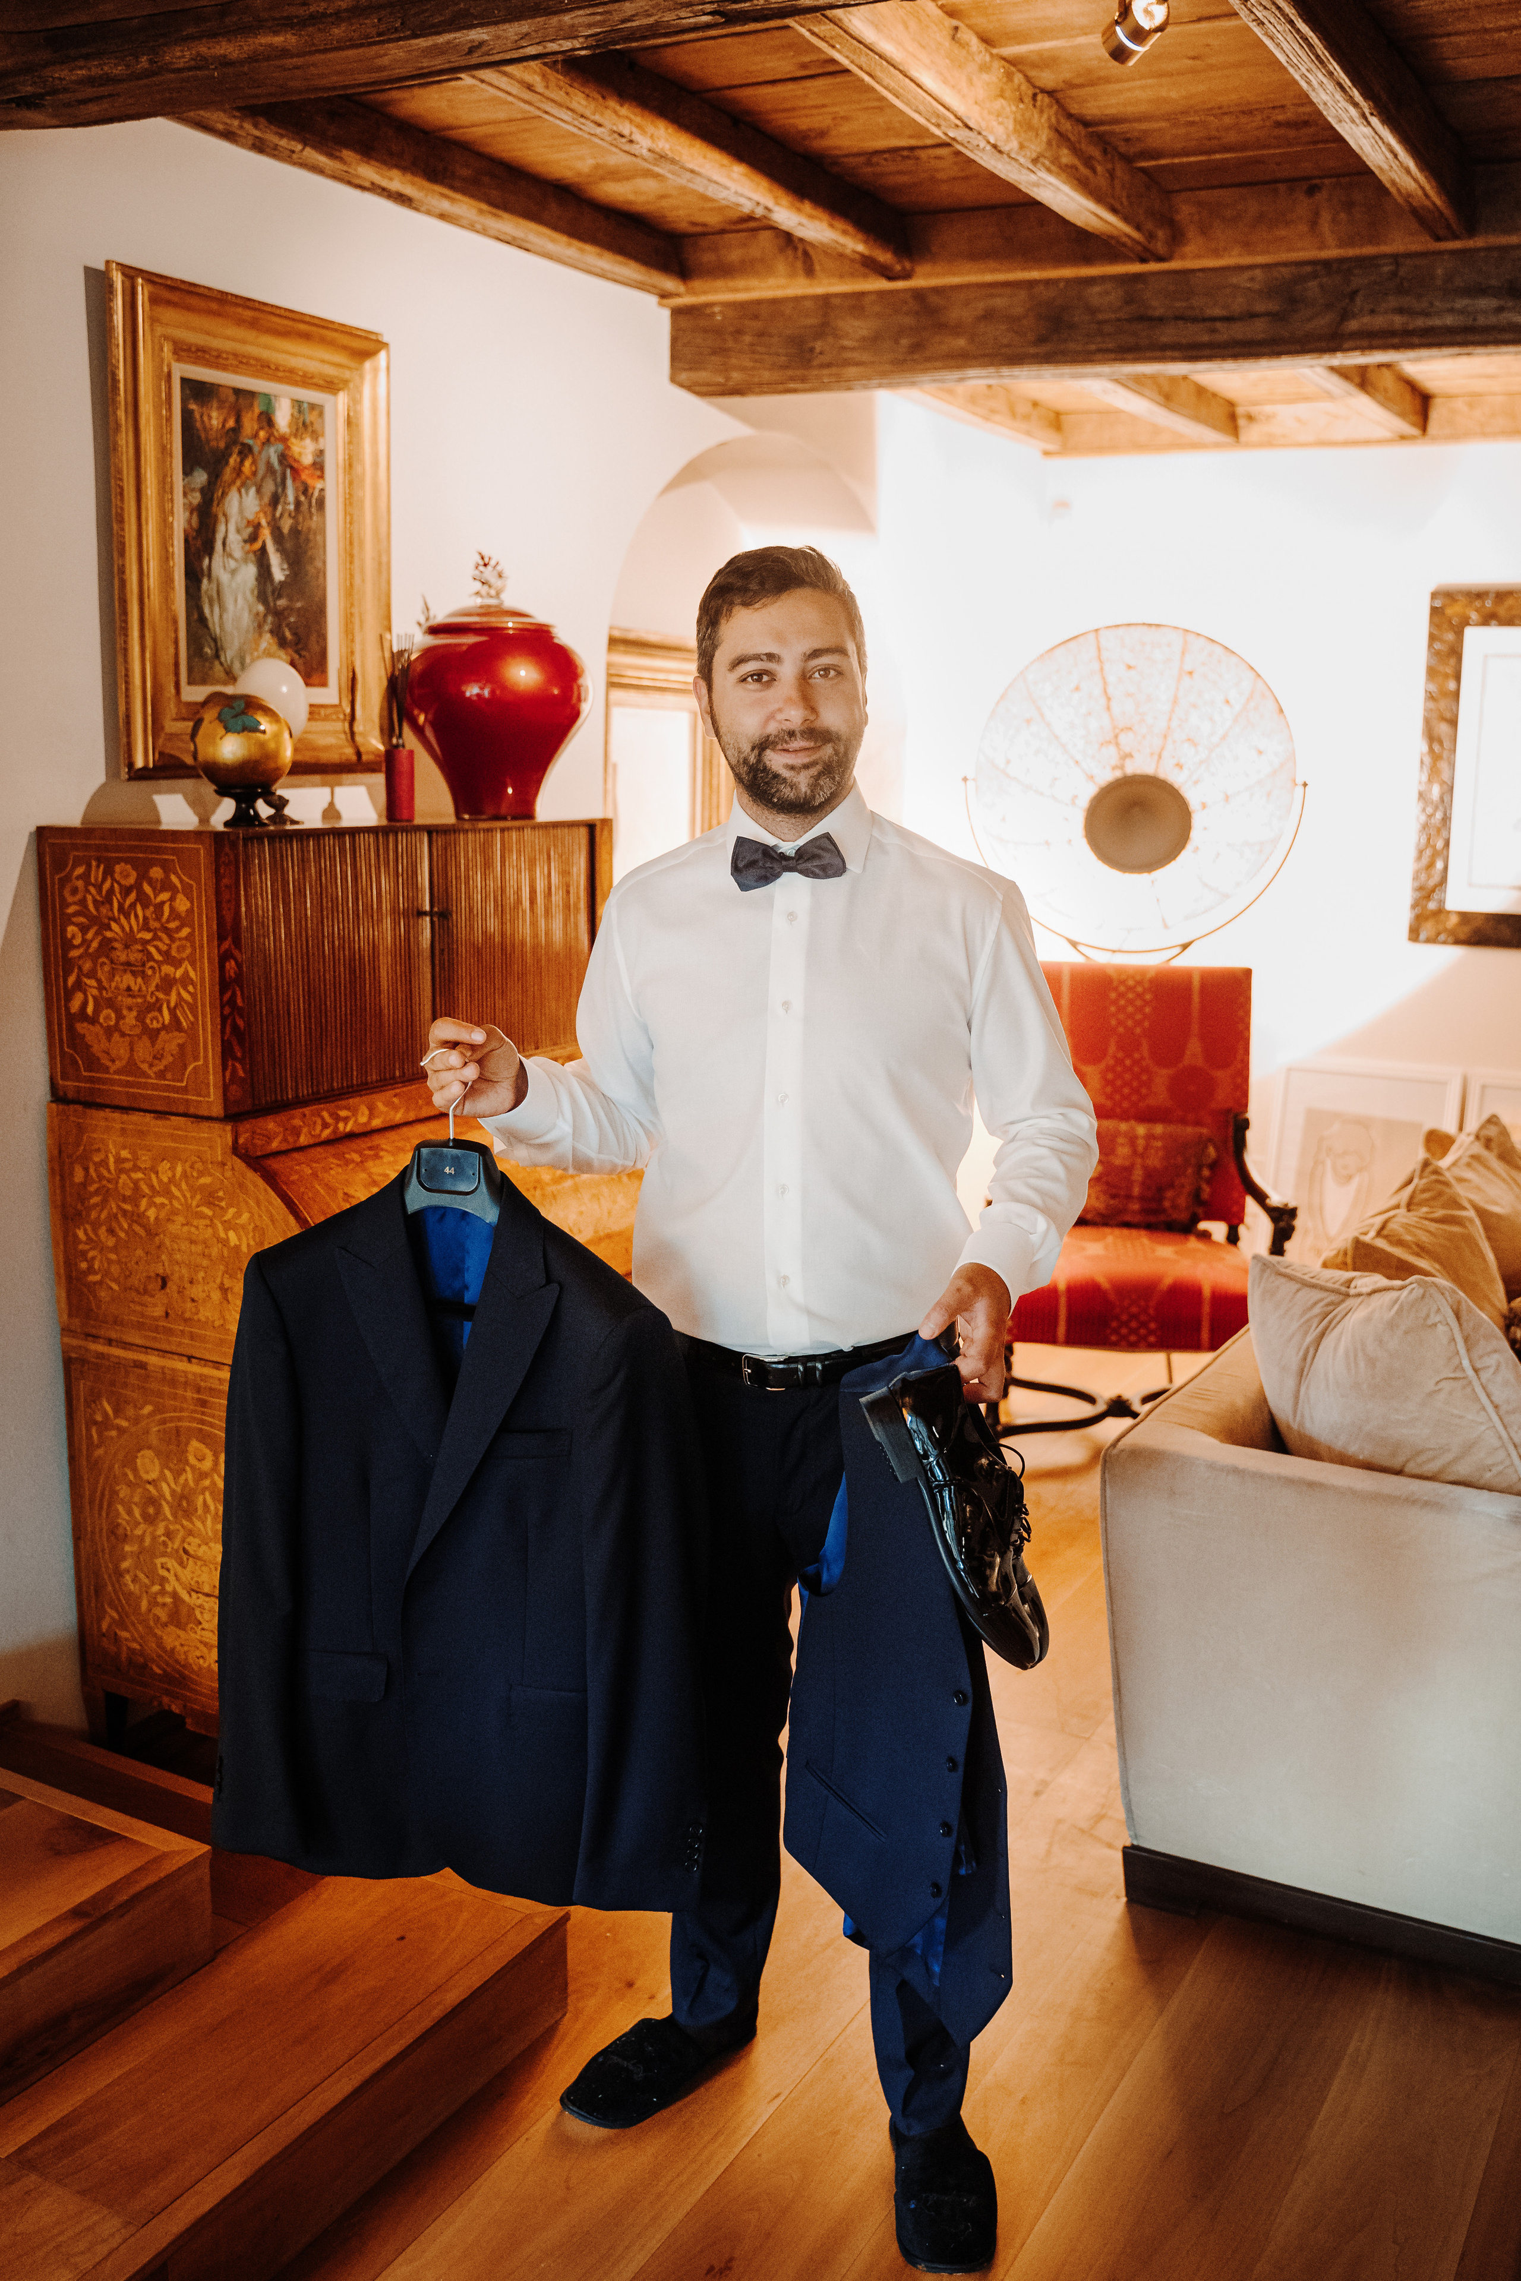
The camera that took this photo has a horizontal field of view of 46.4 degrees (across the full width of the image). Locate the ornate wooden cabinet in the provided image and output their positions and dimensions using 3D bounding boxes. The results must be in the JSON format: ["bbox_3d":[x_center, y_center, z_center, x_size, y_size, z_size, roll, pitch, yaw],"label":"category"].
[{"bbox_3d":[-0.542,0.249,2.833,0.590,1.485,0.910,8,13,31],"label":"ornate wooden cabinet"}]

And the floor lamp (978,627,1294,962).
[{"bbox_3d":[0.985,-0.365,4.768,0.880,1.970,0.680,3,12,11],"label":"floor lamp"}]

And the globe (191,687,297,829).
[{"bbox_3d":[-0.732,-0.541,2.511,0.145,0.191,0.145,8,13,31],"label":"globe"}]

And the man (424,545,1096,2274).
[{"bbox_3d":[0.015,0.281,1.928,0.671,1.790,0.425,2,11,9],"label":"man"}]

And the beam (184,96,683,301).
[{"bbox_3d":[-0.509,-1.621,2.994,0.110,0.090,1.270,8,13,31],"label":"beam"}]

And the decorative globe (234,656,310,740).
[{"bbox_3d":[-0.736,-0.659,2.672,0.110,0.125,0.110,8,13,31],"label":"decorative globe"}]

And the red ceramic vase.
[{"bbox_3d":[-0.444,-0.723,2.982,0.309,0.365,0.309,1,11,0],"label":"red ceramic vase"}]

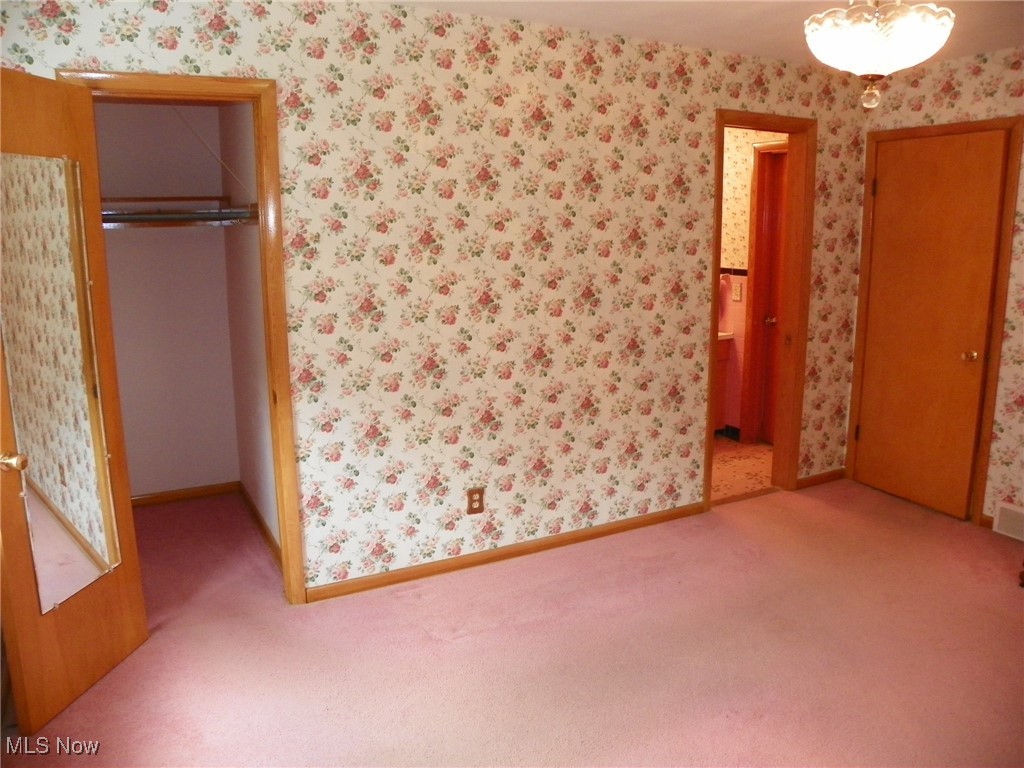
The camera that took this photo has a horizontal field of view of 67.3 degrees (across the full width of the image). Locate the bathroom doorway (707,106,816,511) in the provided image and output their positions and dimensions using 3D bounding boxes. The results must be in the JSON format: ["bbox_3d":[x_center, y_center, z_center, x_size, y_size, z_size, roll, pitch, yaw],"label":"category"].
[{"bbox_3d":[1.338,-0.378,4.236,0.735,2.127,0.135,-6,13,-27],"label":"bathroom doorway"}]

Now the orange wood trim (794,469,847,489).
[{"bbox_3d":[1.886,0.585,4.643,0.410,0.068,0.018,-6,13,-27],"label":"orange wood trim"}]

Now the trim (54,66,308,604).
[{"bbox_3d":[-1.226,-0.071,2.923,0.719,2.100,0.135,-6,13,-27],"label":"trim"}]

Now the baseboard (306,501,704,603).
[{"bbox_3d":[0.094,0.789,3.723,2.170,0.068,0.018,-6,13,-27],"label":"baseboard"}]

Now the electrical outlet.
[{"bbox_3d":[-0.165,0.540,3.535,0.079,0.119,0.010,-6,13,-27],"label":"electrical outlet"}]

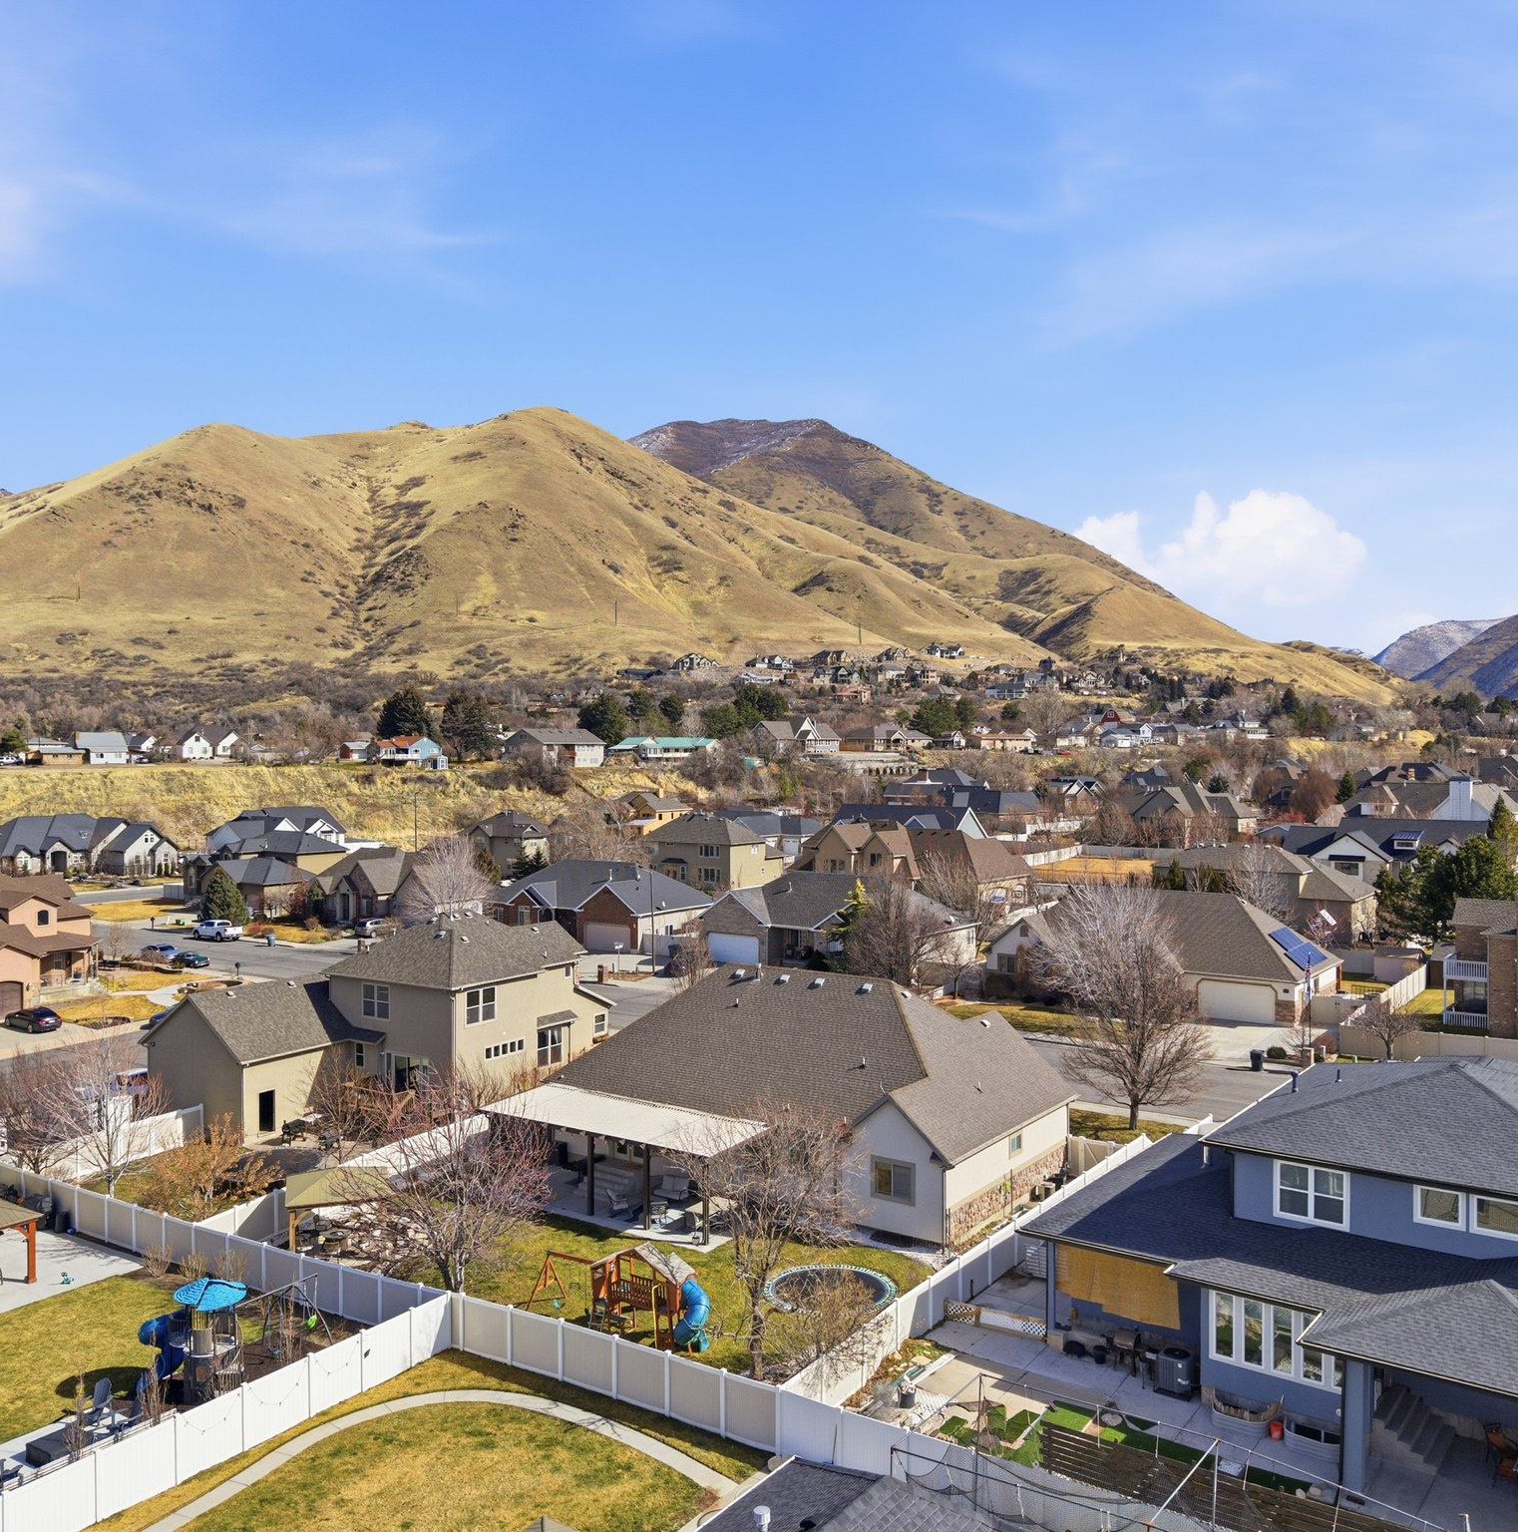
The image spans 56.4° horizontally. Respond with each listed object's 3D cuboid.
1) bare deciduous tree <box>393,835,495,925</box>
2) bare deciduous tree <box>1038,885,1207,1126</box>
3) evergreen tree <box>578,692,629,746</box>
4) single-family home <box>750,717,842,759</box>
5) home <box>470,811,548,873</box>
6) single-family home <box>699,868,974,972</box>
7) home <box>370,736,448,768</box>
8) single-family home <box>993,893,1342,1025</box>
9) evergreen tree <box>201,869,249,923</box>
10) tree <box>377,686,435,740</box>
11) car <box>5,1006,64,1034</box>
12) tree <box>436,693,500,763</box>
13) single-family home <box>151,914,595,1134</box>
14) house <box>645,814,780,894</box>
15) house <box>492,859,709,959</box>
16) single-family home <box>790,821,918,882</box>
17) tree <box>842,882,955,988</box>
[{"bbox_3d":[-27.746,11.056,125.000,8.900,9.860,8.900,0,1,-13],"label":"bare deciduous tree"},{"bbox_3d":[17.801,11.480,68.172,8.300,11.900,8.200,0,1,0],"label":"bare deciduous tree"},{"bbox_3d":[-38.011,-10.526,346.000,13.000,15.500,13.000,0,1,0],"label":"evergreen tree"},{"bbox_3d":[8.924,-6.693,330.000,17.000,9.600,12.000,-1,1,-35],"label":"single-family home"},{"bbox_3d":[-33.983,10.441,195.377,11.300,9.000,7.800,1,1,36],"label":"home"},{"bbox_3d":[6.666,12.616,117.401,20.300,7.000,13.500,1,1,36],"label":"single-family home"},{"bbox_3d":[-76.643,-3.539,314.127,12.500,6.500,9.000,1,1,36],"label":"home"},{"bbox_3d":[28.619,12.525,98.378,21.500,7.400,12.000,0,1,35],"label":"single-family home"},{"bbox_3d":[-53.570,13.013,143.053,4.800,5.800,4.800,0,1,0],"label":"evergreen tree"},{"bbox_3d":[-86.104,-11.079,345.000,13.800,17.500,13.800,0,1,0],"label":"tree"},{"bbox_3d":[-48.400,16.810,94.400,4.900,1.450,1.870,0,1,37],"label":"car"},{"bbox_3d":[-67.037,-8.999,326.000,13.600,16.160,13.600,0,1,-12],"label":"tree"},{"bbox_3d":[-19.666,12.708,76.738,14.300,9.700,22.200,0,1,33],"label":"single-family home"},{"bbox_3d":[-5.750,10.860,185.500,13.000,9.300,14.000,0,1,28],"label":"house"},{"bbox_3d":[-14.128,12.046,127.948,17.900,6.900,11.700,0,1,35],"label":"house"},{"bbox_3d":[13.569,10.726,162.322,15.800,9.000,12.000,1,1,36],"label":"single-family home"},{"bbox_3d":[10.451,12.780,106.000,8.200,8.600,8.200,0,1,0],"label":"tree"}]

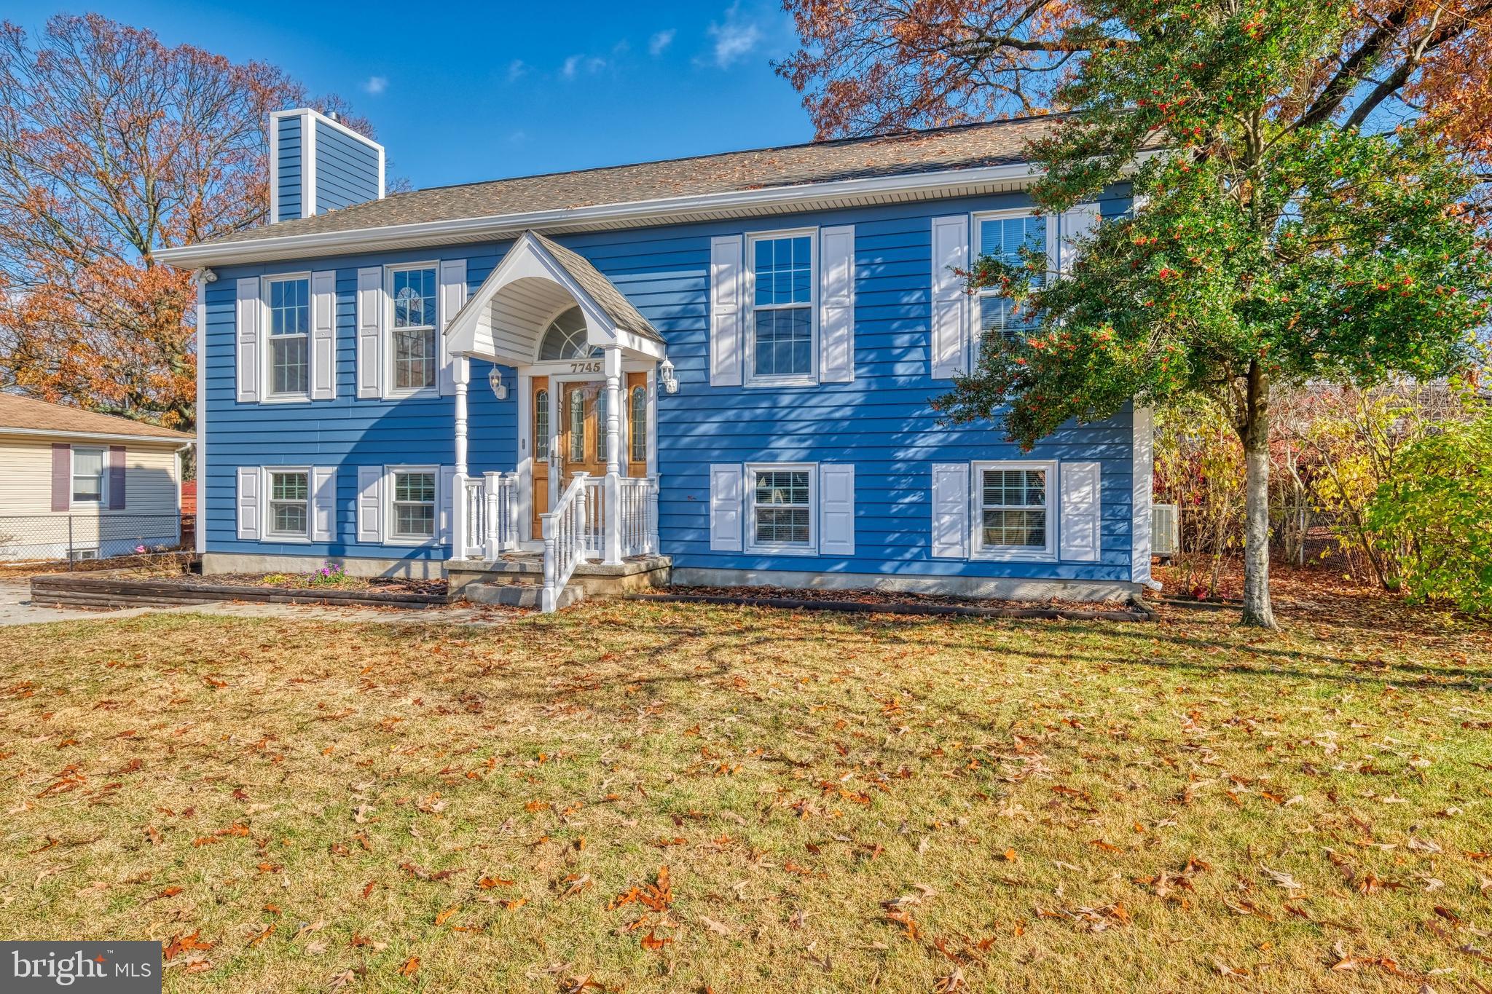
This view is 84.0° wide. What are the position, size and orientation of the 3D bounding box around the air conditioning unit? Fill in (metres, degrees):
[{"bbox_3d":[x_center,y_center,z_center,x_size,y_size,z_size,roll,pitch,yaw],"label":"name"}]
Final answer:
[{"bbox_3d":[5.179,0.402,10.451,0.340,0.626,0.840,0,0,16],"label":"air conditioning unit"}]

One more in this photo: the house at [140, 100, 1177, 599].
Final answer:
[{"bbox_3d":[-0.973,-2.671,13.817,13.250,7.480,11.000,0,0,16],"label":"house"}]

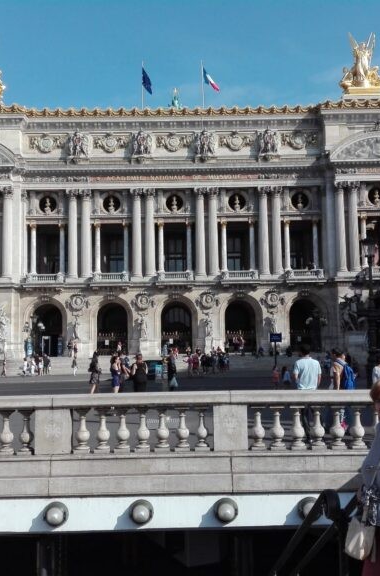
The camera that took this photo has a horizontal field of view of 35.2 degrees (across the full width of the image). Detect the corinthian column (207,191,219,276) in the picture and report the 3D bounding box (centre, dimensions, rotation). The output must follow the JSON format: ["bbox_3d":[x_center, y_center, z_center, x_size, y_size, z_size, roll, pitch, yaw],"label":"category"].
[{"bbox_3d":[2.766,-6.463,69.779,1.400,10.461,1.400,-1,-6,0],"label":"corinthian column"}]

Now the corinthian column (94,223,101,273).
[{"bbox_3d":[-10.845,-4.649,70.269,0.759,6.184,0.759,-1,-6,-2],"label":"corinthian column"}]

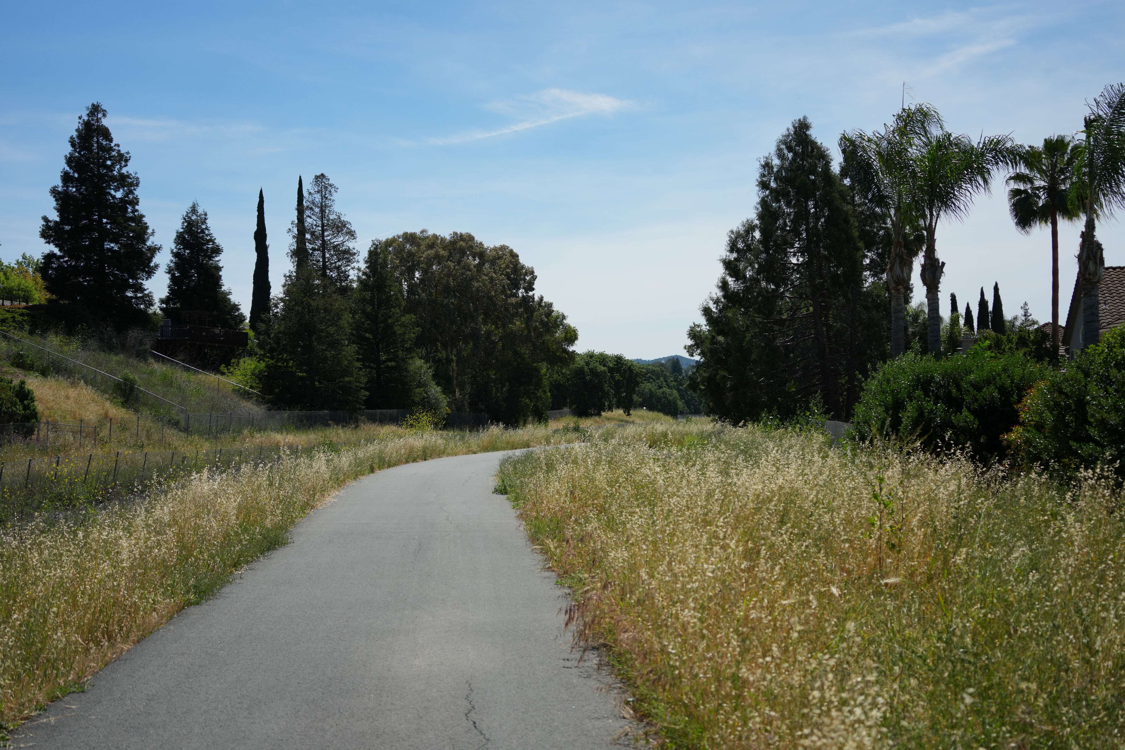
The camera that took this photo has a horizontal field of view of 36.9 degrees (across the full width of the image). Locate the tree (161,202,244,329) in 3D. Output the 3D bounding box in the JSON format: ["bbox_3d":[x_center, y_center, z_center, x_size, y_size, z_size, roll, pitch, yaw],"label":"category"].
[{"bbox_3d":[-27.336,-7.870,128.000,6.400,10.700,6.400,0,-1,0],"label":"tree"}]

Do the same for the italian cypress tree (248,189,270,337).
[{"bbox_3d":[-23.687,-8.426,132.000,1.650,12.400,1.650,0,-1,0],"label":"italian cypress tree"}]

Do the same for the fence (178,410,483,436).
[{"bbox_3d":[-12.100,2.950,108.000,0.150,1.300,58.000,0,-1,12],"label":"fence"}]

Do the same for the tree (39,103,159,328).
[{"bbox_3d":[-29.400,-10.008,107.000,7.500,14.500,7.500,0,-1,0],"label":"tree"}]

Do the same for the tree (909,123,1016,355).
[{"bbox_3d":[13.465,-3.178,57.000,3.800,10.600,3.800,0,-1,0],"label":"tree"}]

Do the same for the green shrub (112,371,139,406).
[{"bbox_3d":[-21.831,0.704,84.500,1.400,1.750,1.400,0,-1,0],"label":"green shrub"}]

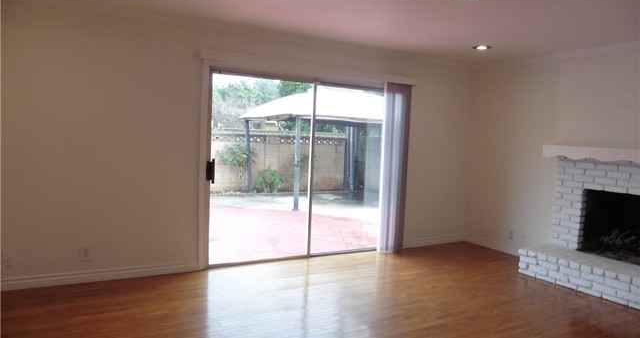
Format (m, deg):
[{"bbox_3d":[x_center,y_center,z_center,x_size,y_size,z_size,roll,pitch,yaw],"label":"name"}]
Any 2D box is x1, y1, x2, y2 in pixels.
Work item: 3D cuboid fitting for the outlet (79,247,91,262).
[{"bbox_3d":[-2.078,0.765,3.936,0.076,0.118,0.013,0,5,-28],"label":"outlet"}]

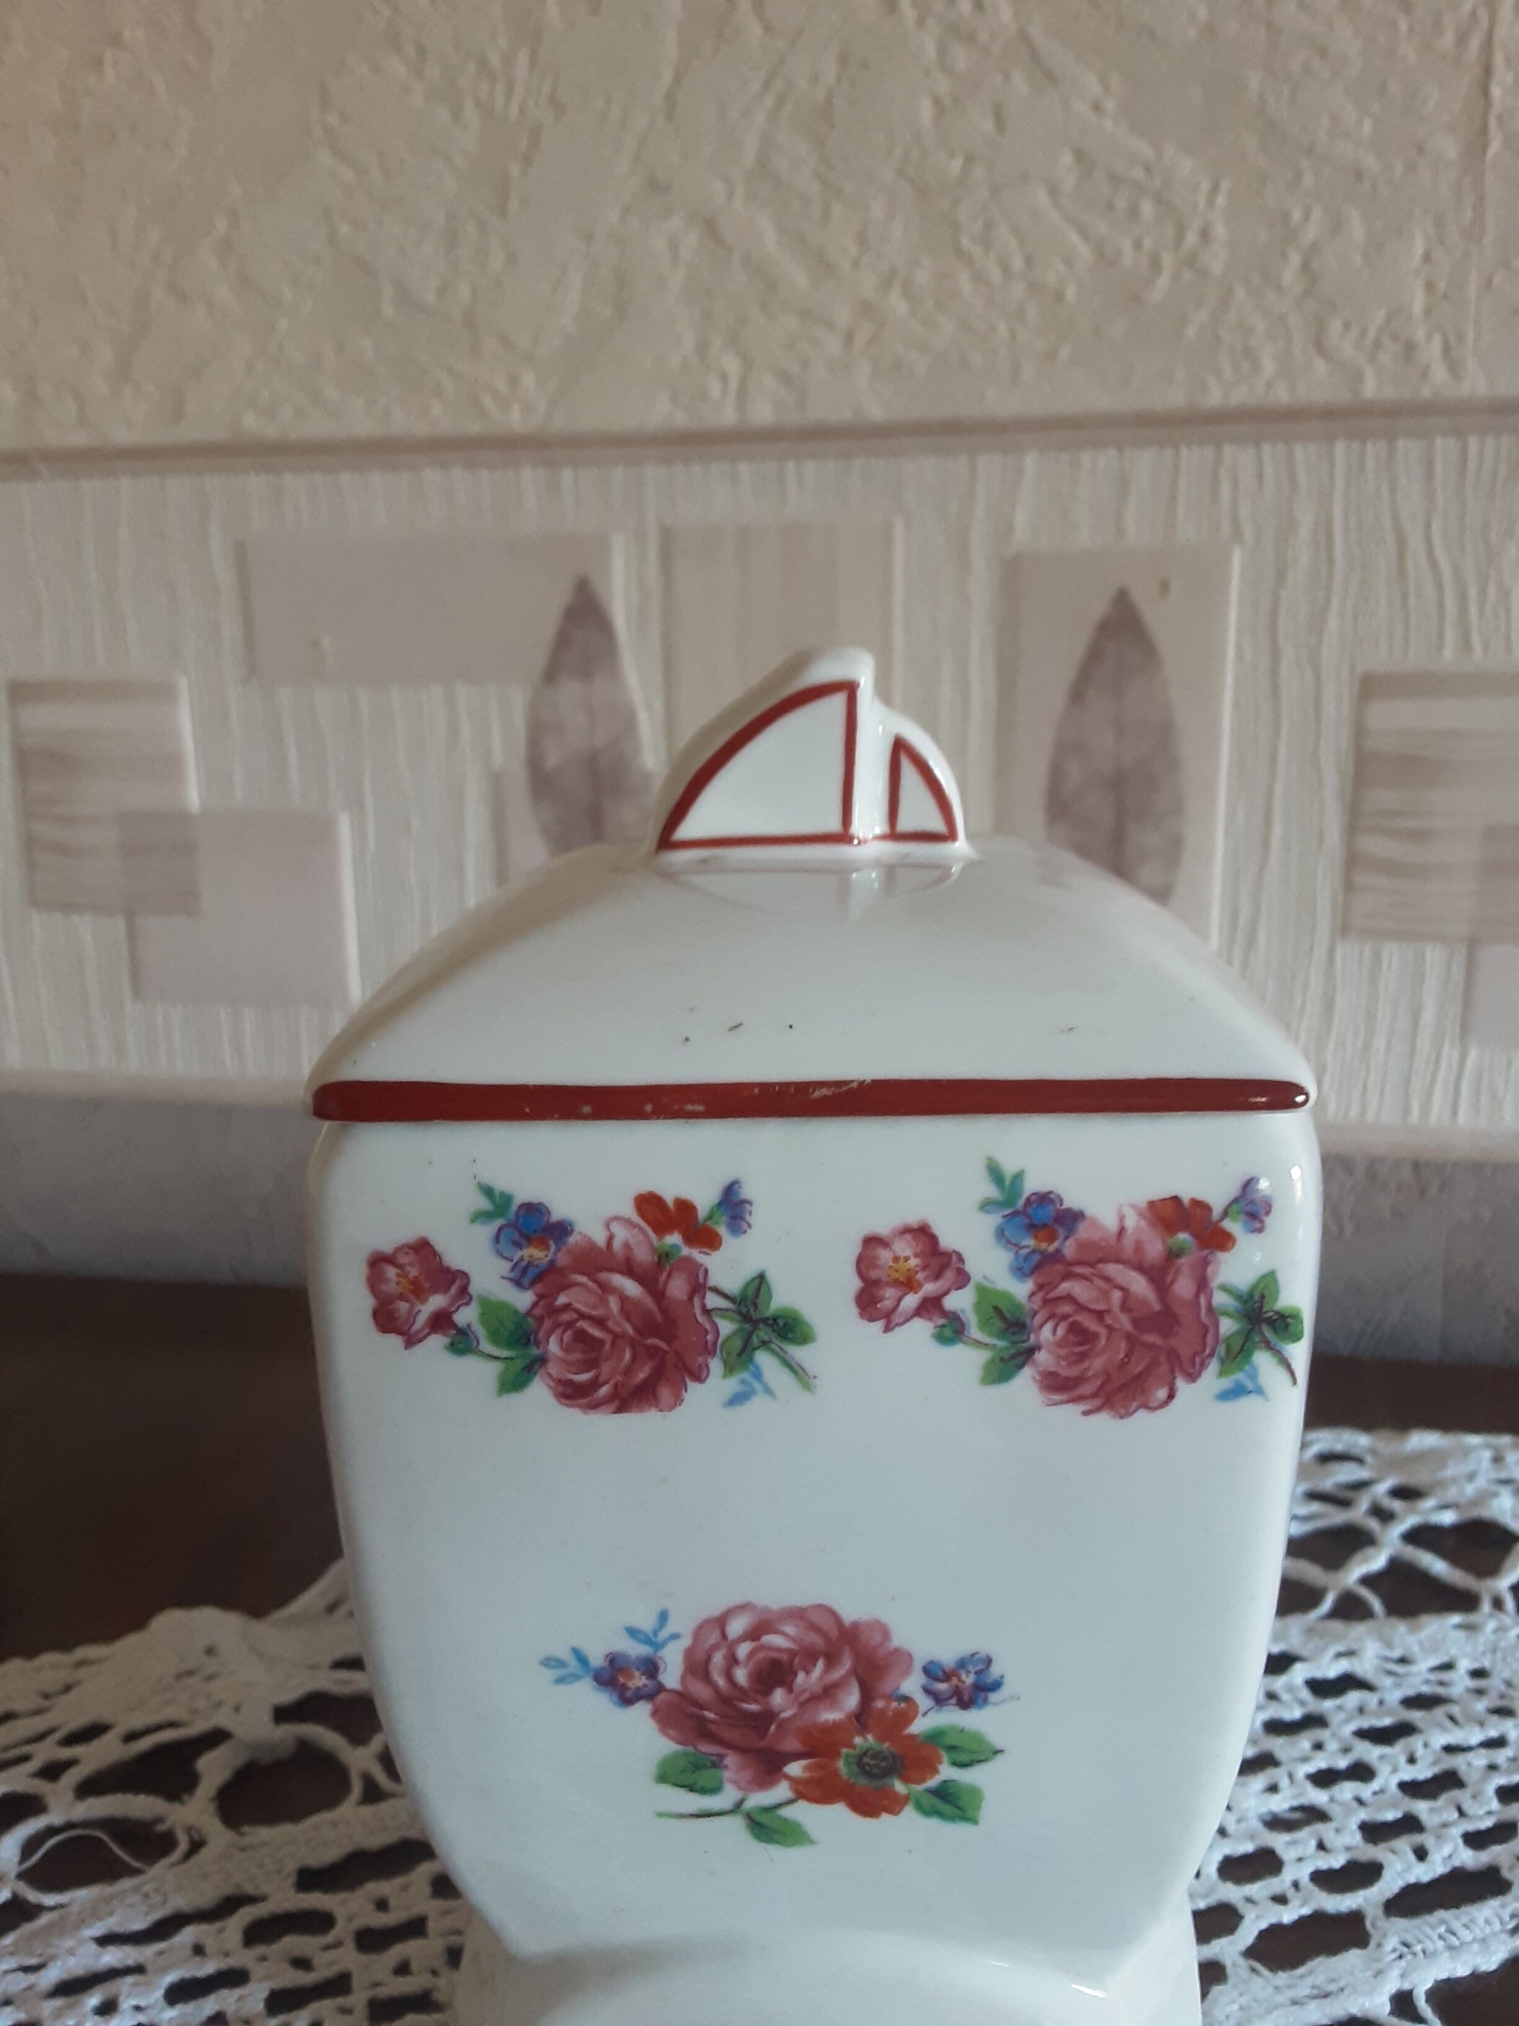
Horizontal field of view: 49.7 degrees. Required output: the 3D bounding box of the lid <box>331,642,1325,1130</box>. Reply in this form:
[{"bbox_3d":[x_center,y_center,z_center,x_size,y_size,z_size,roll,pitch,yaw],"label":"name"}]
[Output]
[{"bbox_3d":[0.004,-0.025,0.228,0.112,0.050,0.110,-1,12,-1],"label":"lid"}]

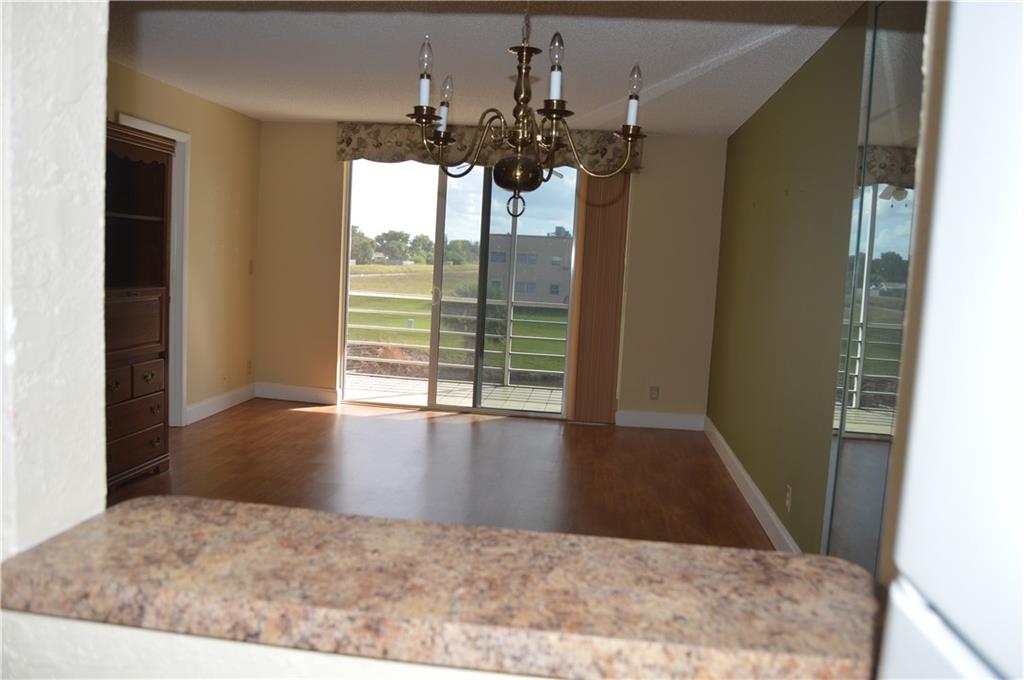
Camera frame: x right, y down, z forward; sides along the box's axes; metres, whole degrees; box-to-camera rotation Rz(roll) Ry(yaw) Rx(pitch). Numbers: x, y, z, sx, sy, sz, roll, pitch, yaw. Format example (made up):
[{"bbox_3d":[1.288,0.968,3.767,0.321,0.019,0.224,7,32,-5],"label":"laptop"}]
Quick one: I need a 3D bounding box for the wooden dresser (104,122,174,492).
[{"bbox_3d":[-2.268,-0.158,4.166,0.476,1.950,0.767,4,6,6],"label":"wooden dresser"}]

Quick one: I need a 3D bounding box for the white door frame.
[{"bbox_3d":[-2.459,-0.376,5.226,0.124,2.128,0.812,4,6,6],"label":"white door frame"}]

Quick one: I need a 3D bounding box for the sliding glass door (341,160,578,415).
[{"bbox_3d":[-0.376,-0.437,6.576,2.208,2.158,0.099,4,6,6],"label":"sliding glass door"}]

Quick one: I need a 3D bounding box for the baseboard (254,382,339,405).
[{"bbox_3d":[-1.912,0.477,6.793,0.753,0.142,0.020,4,6,6],"label":"baseboard"}]

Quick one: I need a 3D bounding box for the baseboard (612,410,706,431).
[{"bbox_3d":[1.252,0.681,6.443,0.743,0.131,0.020,4,6,6],"label":"baseboard"}]

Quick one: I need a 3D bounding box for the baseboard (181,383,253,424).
[{"bbox_3d":[-2.340,0.509,6.284,0.020,0.148,1.132,4,6,6],"label":"baseboard"}]

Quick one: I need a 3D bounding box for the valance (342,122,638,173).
[{"bbox_3d":[-0.198,-1.582,6.319,2.525,0.327,0.129,4,6,6],"label":"valance"}]

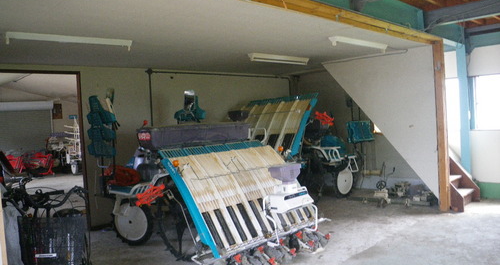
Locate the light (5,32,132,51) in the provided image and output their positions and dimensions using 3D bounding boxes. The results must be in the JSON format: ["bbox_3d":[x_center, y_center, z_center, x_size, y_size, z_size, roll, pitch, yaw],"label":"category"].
[{"bbox_3d":[-1.880,-0.949,4.302,1.235,0.108,0.137,-4,2,-37],"label":"light"}]

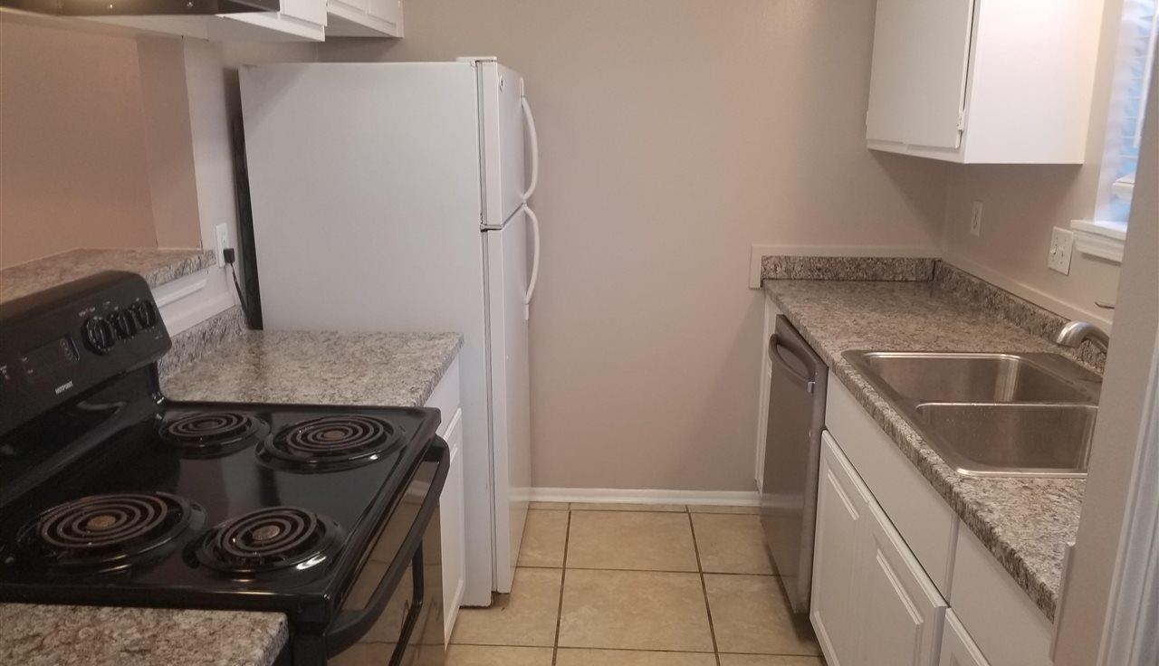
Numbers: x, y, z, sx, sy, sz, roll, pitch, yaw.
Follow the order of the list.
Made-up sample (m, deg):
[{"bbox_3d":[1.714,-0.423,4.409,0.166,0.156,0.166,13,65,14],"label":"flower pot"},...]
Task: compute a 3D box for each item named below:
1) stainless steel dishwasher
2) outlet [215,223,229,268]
[{"bbox_3d":[0.927,0.411,2.716,0.615,0.845,0.605,1,14,2],"label":"stainless steel dishwasher"},{"bbox_3d":[-0.965,-0.235,2.374,0.012,0.116,0.070,1,14,2],"label":"outlet"}]

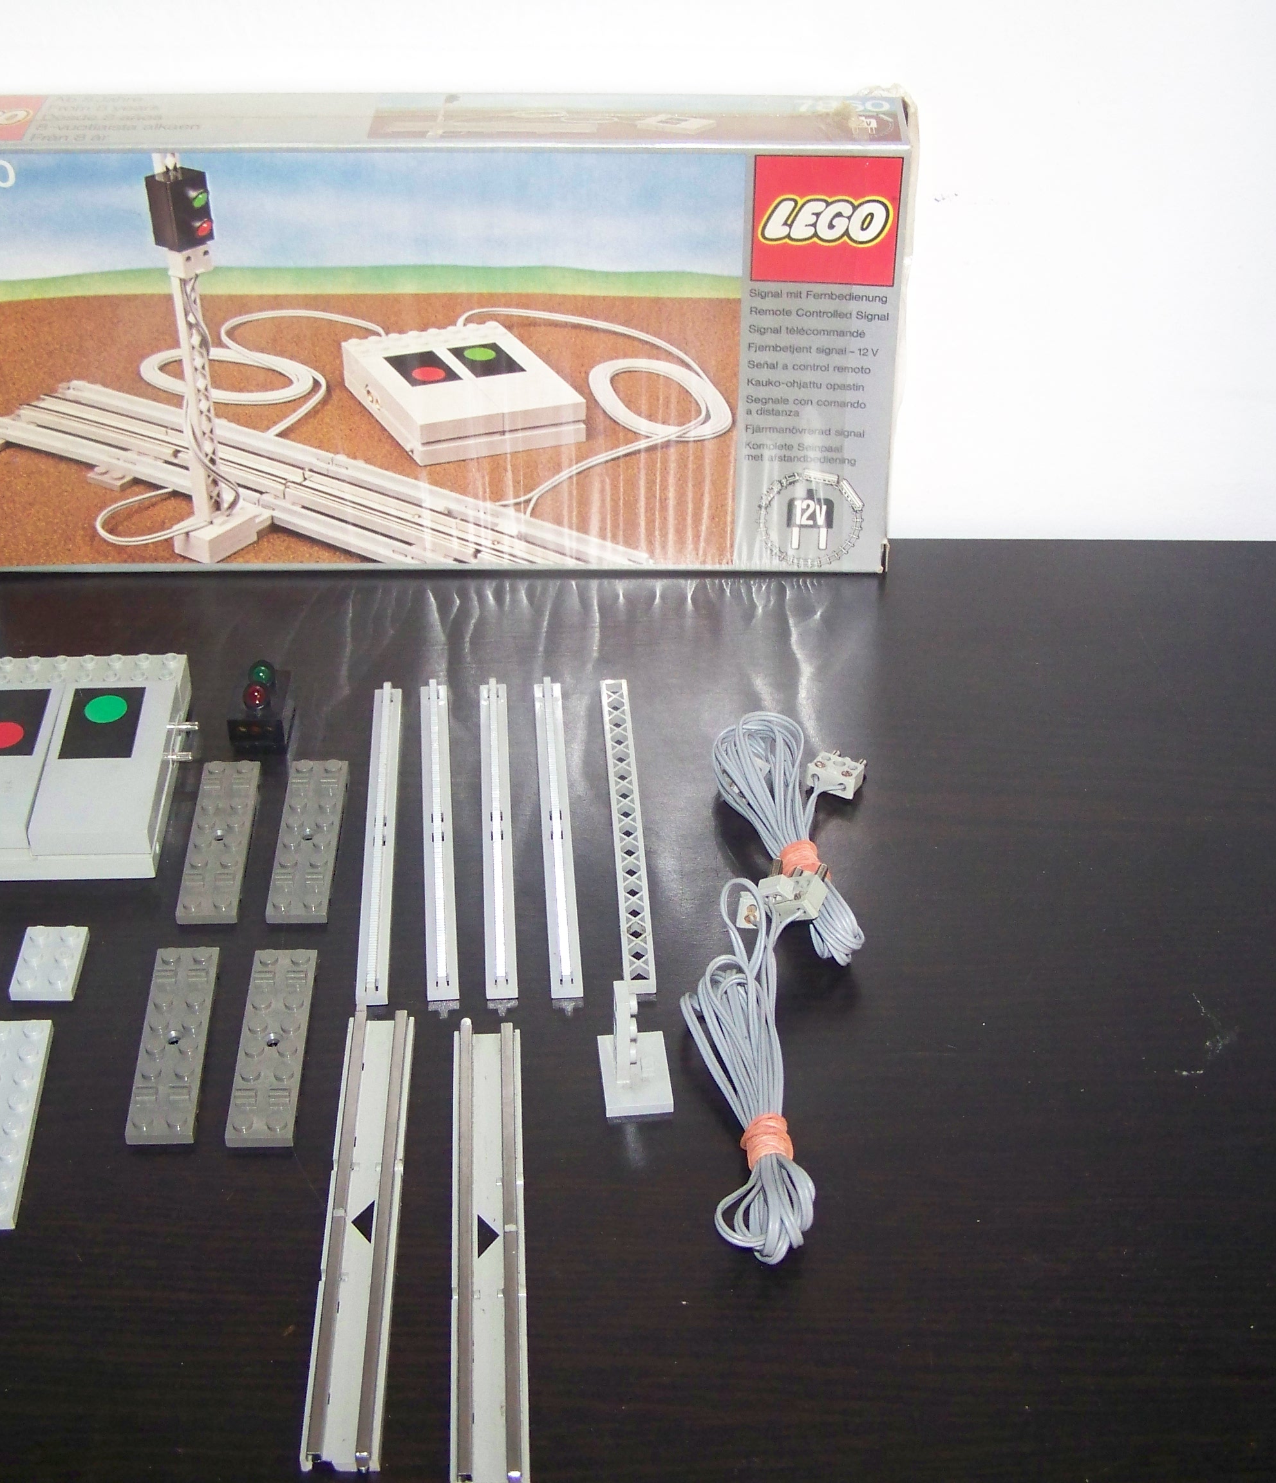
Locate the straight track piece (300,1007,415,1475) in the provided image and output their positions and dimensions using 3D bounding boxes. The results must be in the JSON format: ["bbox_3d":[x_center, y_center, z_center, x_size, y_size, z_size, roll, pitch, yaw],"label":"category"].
[{"bbox_3d":[-0.063,0.109,0.501,0.016,0.006,0.130,0,38,-2],"label":"straight track piece"}]

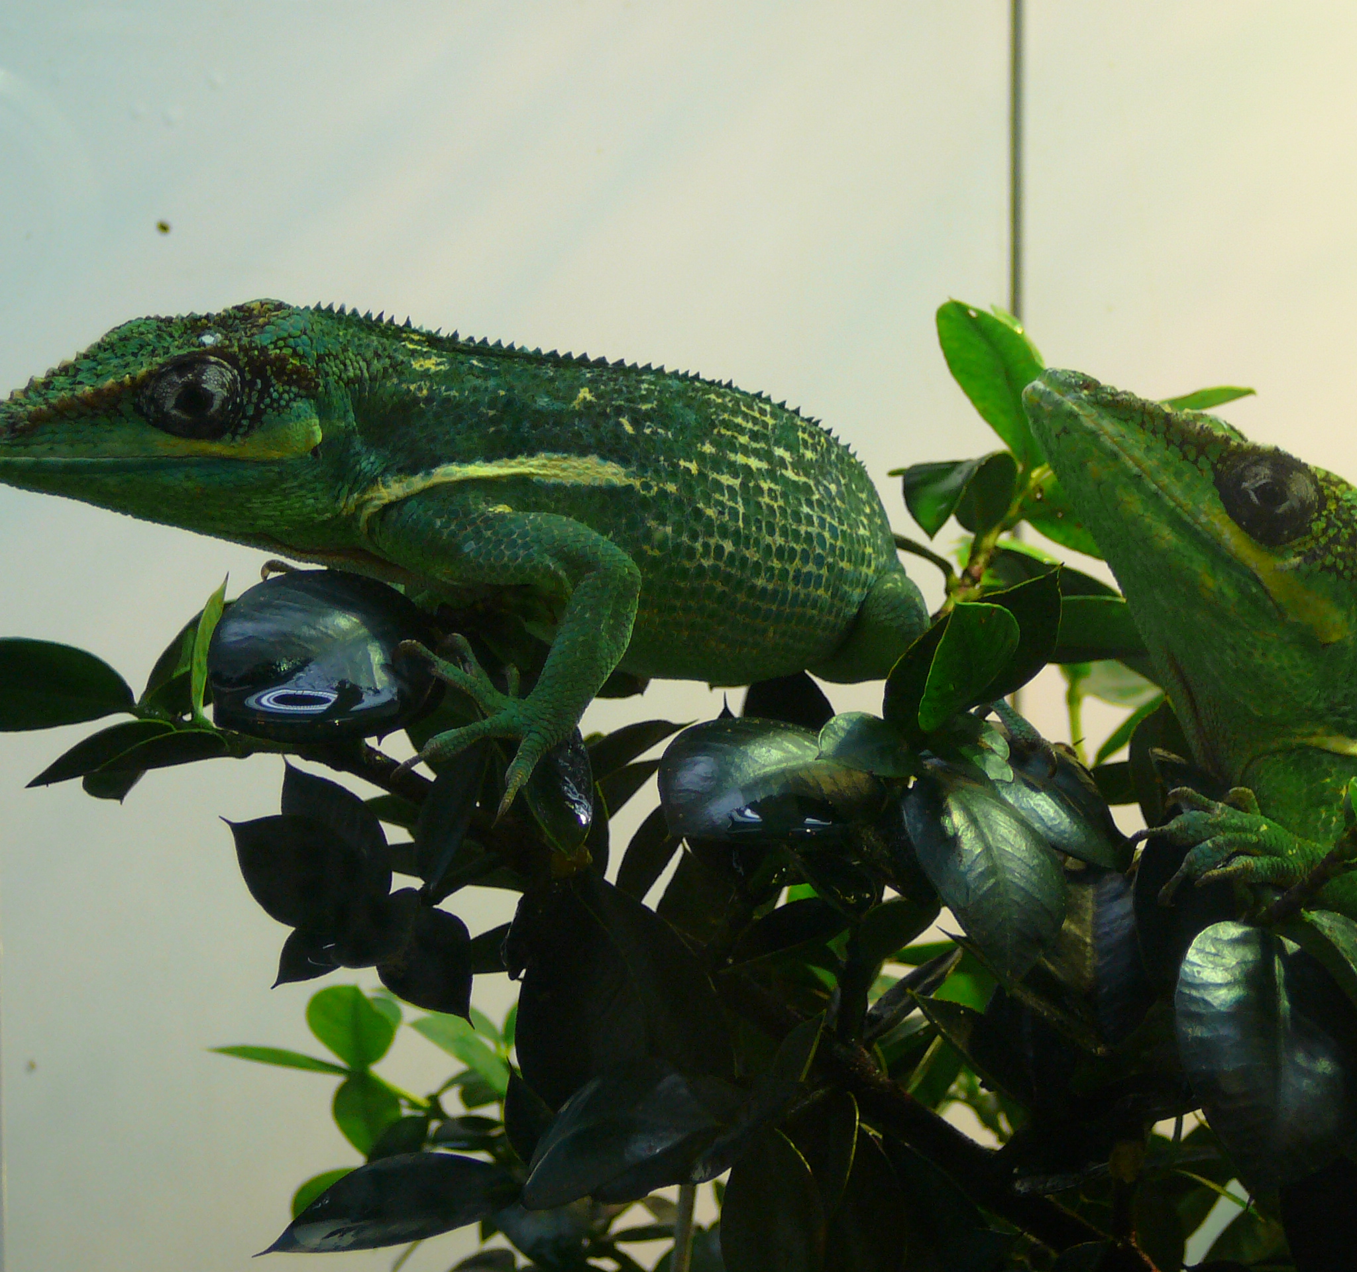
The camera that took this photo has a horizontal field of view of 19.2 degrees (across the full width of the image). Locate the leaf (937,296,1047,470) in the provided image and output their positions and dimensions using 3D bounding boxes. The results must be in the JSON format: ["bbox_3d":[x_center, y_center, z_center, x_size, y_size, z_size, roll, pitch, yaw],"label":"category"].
[{"bbox_3d":[0.052,-0.042,0.660,0.014,0.030,0.008,-25,-6,-2],"label":"leaf"}]

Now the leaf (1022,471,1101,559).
[{"bbox_3d":[0.071,-0.021,0.695,0.028,0.015,0.005,26,22,-6],"label":"leaf"}]

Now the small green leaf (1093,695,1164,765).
[{"bbox_3d":[0.079,0.016,0.705,0.019,0.004,0.009,-43,41,-9],"label":"small green leaf"}]

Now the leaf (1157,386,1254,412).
[{"bbox_3d":[0.091,-0.041,0.700,0.023,0.006,0.011,-12,17,-12],"label":"leaf"}]

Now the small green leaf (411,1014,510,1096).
[{"bbox_3d":[-0.040,0.077,0.740,0.023,0.011,0.008,37,-31,12],"label":"small green leaf"}]

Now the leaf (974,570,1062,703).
[{"bbox_3d":[0.051,0.001,0.620,0.017,0.024,0.008,43,12,16],"label":"leaf"}]

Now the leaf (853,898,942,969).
[{"bbox_3d":[0.037,0.050,0.675,0.005,0.019,0.011,44,9,-50],"label":"leaf"}]

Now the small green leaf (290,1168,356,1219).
[{"bbox_3d":[-0.063,0.103,0.740,0.021,0.014,0.008,21,-32,13],"label":"small green leaf"}]

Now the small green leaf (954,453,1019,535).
[{"bbox_3d":[0.052,-0.025,0.685,0.011,0.017,0.006,15,31,-23],"label":"small green leaf"}]

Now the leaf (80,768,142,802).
[{"bbox_3d":[-0.091,0.022,0.660,0.011,0.017,0.006,11,-32,24],"label":"leaf"}]

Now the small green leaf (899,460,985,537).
[{"bbox_3d":[0.043,-0.022,0.650,0.012,0.015,0.010,23,-21,28],"label":"small green leaf"}]

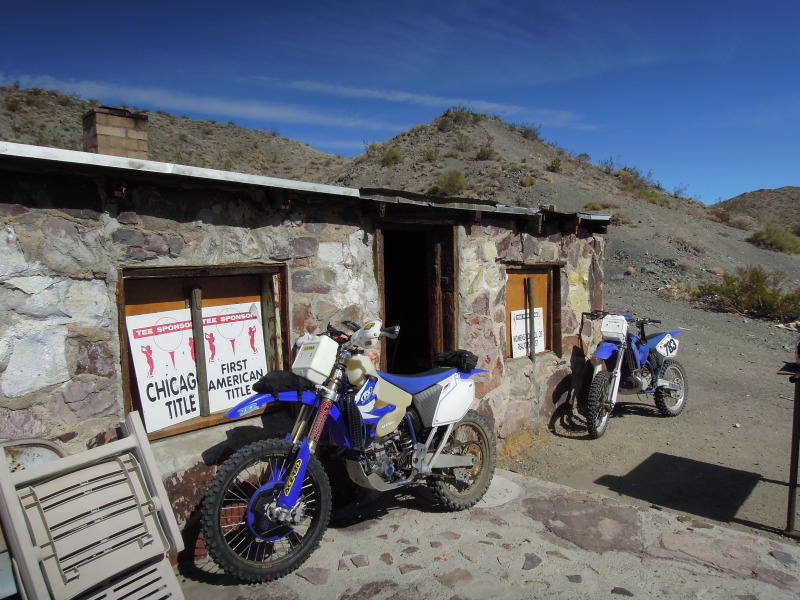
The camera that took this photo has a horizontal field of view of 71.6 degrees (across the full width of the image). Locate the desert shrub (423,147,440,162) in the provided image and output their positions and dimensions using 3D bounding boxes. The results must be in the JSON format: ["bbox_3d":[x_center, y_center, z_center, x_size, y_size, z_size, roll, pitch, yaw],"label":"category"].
[{"bbox_3d":[1.675,-7.738,29.500,0.919,0.808,0.873,0,4,0],"label":"desert shrub"}]

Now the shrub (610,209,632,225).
[{"bbox_3d":[8.785,-3.312,22.000,0.838,0.603,0.796,0,4,0],"label":"shrub"}]

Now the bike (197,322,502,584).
[{"bbox_3d":[-0.110,0.758,3.269,2.160,1.290,0.840,0,0,-45],"label":"bike"}]

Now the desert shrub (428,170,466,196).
[{"bbox_3d":[2.141,-5.251,25.000,1.644,1.113,1.562,0,4,0],"label":"desert shrub"}]

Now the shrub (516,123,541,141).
[{"bbox_3d":[8.340,-10.936,36.000,1.495,1.110,1.421,0,4,0],"label":"shrub"}]

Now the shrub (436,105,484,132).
[{"bbox_3d":[4.145,-12.434,38.000,3.157,1.822,2.999,0,4,0],"label":"shrub"}]

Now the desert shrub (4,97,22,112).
[{"bbox_3d":[-39.019,-19.737,56.000,1.745,1.535,1.657,0,4,0],"label":"desert shrub"}]

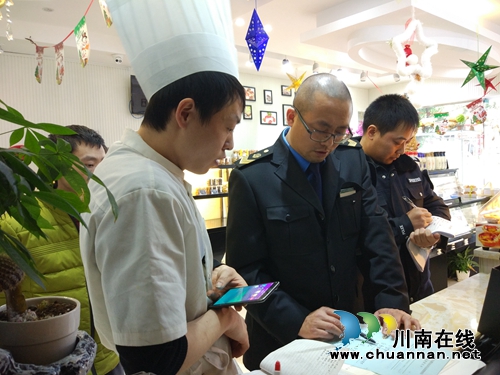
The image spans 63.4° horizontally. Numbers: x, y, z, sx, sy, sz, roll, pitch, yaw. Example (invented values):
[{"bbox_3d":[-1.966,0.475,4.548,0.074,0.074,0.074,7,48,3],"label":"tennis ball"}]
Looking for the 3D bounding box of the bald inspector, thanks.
[{"bbox_3d":[0.211,0.505,1.236,0.550,1.660,0.530,-4,5,-25],"label":"bald inspector"}]

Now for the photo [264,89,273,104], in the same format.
[{"bbox_3d":[0.261,-1.271,5.700,0.153,0.197,0.020,-5,5,-37],"label":"photo"}]

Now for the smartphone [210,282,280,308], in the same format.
[{"bbox_3d":[-0.011,0.230,0.860,0.151,0.008,0.076,-19,6,35],"label":"smartphone"}]

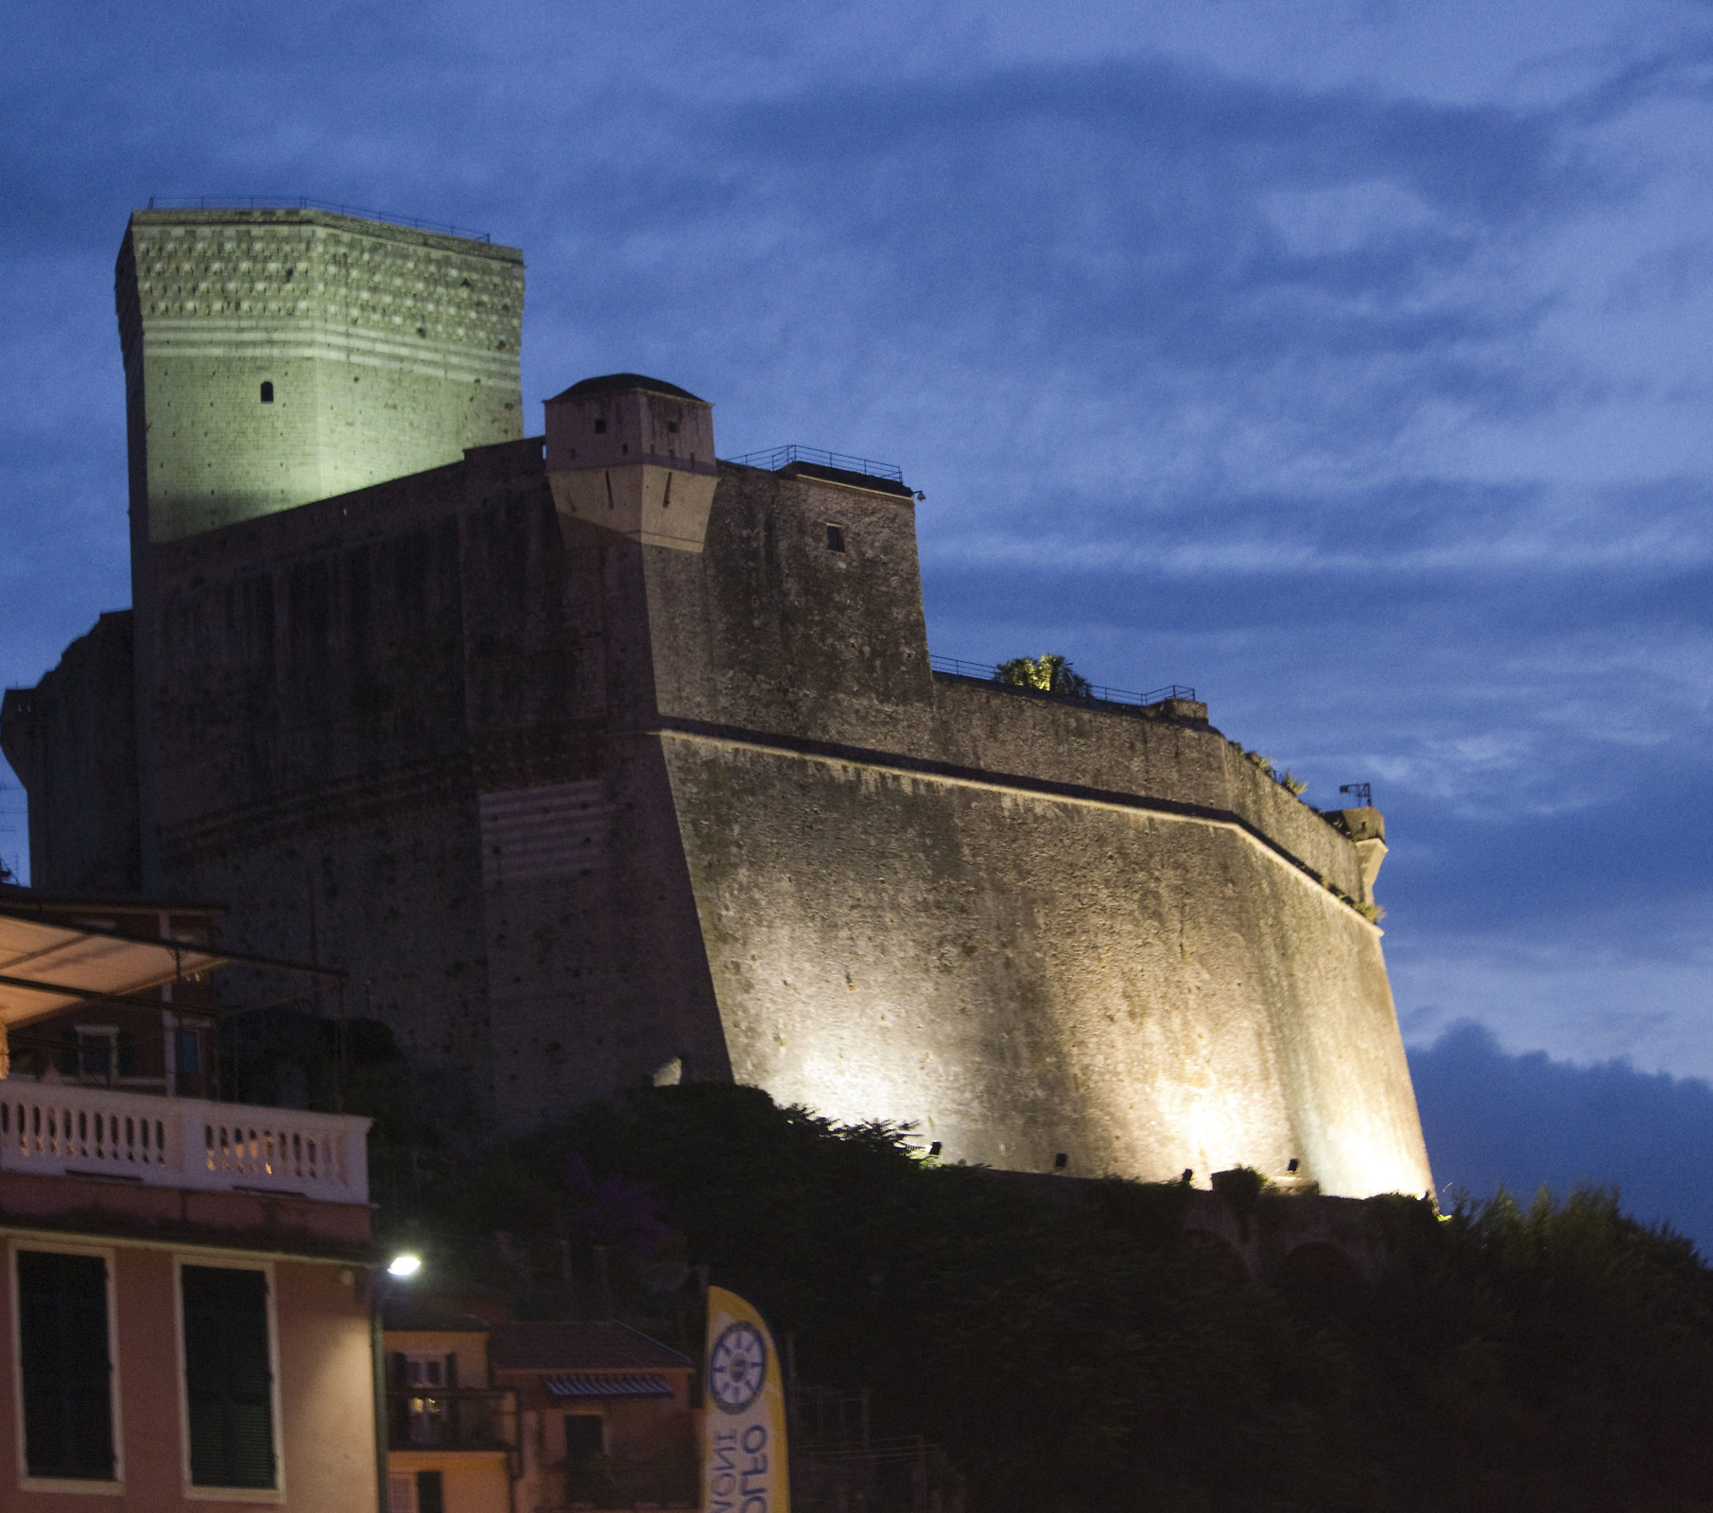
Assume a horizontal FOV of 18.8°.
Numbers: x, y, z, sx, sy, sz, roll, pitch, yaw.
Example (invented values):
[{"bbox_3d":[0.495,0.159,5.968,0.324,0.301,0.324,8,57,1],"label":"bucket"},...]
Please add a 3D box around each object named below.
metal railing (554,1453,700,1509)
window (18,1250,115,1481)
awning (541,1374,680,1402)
[{"bbox_3d":[-5.190,16.434,116.877,3.088,1.216,1.000,0,-16,-17],"label":"metal railing"},{"bbox_3d":[-7.879,6.062,51.363,1.032,2.254,0.130,9,-20,-41],"label":"window"},{"bbox_3d":[-5.614,14.267,117.299,2.730,0.720,1.350,0,-16,-17],"label":"awning"}]

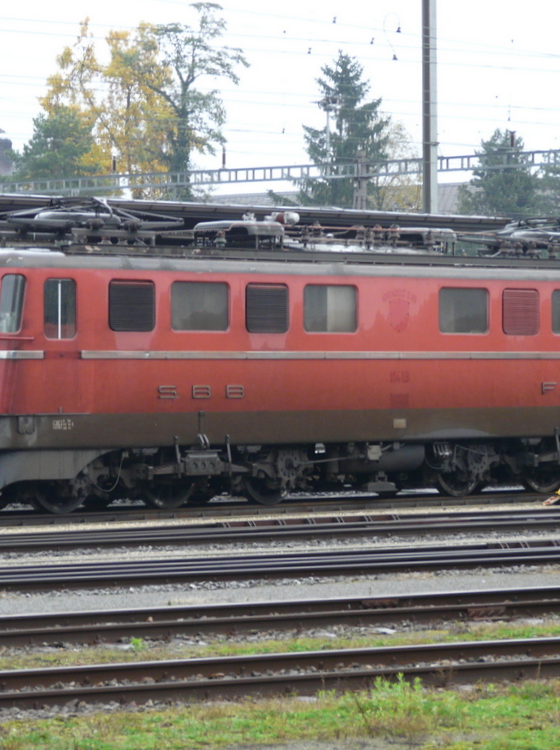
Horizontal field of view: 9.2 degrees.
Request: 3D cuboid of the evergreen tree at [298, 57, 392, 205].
[{"bbox_3d":[3.126,-6.715,168.000,5.300,17.829,5.300,0,0,0],"label":"evergreen tree"}]

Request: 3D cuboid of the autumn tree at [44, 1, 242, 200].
[{"bbox_3d":[-6.254,-7.473,160.000,9.400,19.346,8.600,0,0,0],"label":"autumn tree"}]

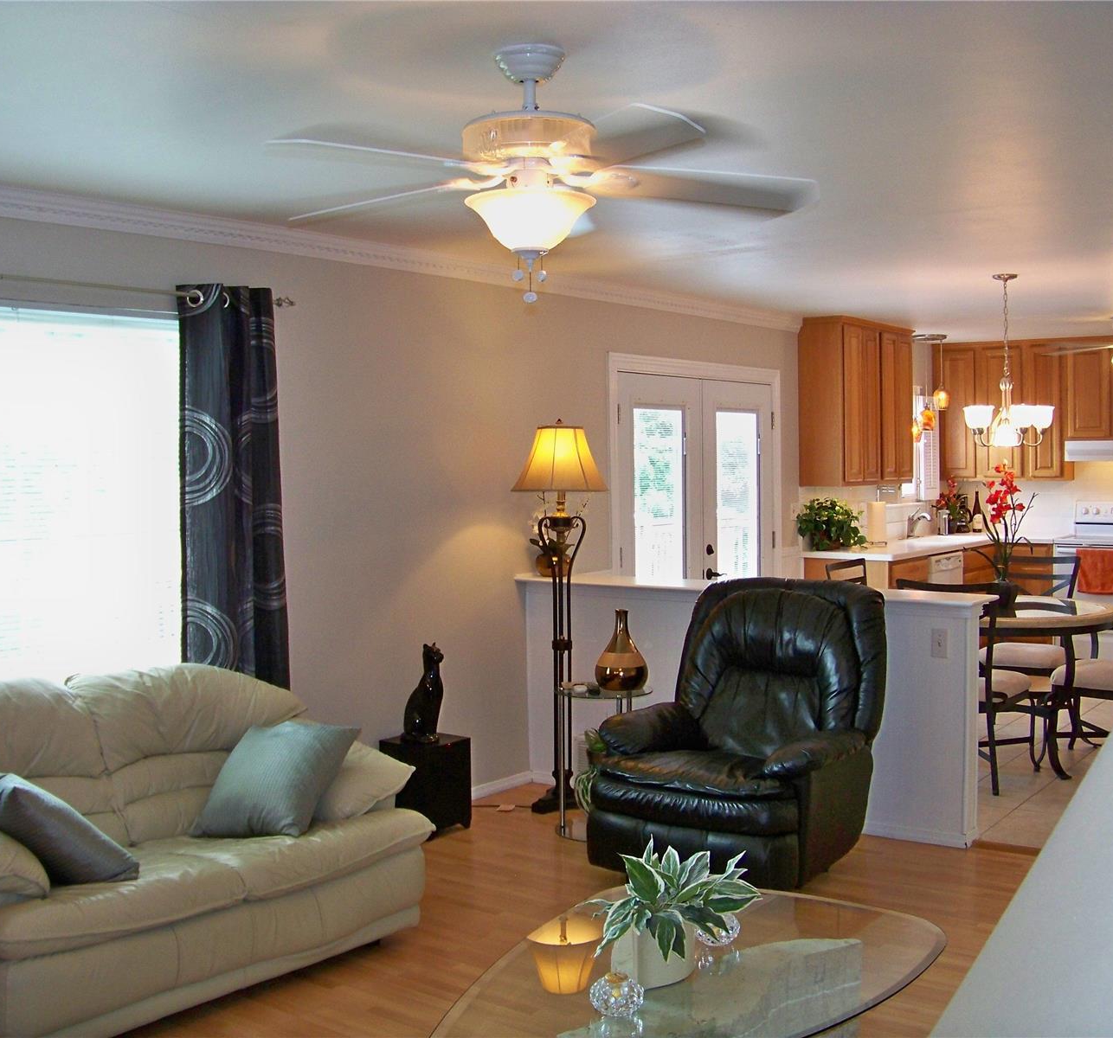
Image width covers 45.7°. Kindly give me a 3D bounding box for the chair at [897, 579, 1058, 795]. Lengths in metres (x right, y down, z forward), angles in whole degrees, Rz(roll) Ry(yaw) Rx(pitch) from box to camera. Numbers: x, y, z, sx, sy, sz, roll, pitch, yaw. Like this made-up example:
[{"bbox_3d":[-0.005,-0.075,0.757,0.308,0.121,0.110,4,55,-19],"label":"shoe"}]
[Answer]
[{"bbox_3d":[1.914,0.735,6.093,0.490,0.955,0.600,1,3,38],"label":"chair"}]

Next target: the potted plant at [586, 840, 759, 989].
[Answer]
[{"bbox_3d":[0.261,0.880,2.994,0.385,0.310,0.360,-1,3,5],"label":"potted plant"}]

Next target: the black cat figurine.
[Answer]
[{"bbox_3d":[-0.550,0.704,5.403,0.160,0.405,0.110,1,3,33],"label":"black cat figurine"}]

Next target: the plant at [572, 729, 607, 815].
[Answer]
[{"bbox_3d":[0.201,1.008,5.270,0.250,0.340,0.250,1,3,38],"label":"plant"}]

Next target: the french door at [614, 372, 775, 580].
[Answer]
[{"bbox_3d":[0.820,0.202,7.417,0.090,1.970,1.597,1,3,38],"label":"french door"}]

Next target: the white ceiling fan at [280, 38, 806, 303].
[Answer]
[{"bbox_3d":[-0.055,-0.755,2.866,1.280,0.560,1.280,1,4,35],"label":"white ceiling fan"}]

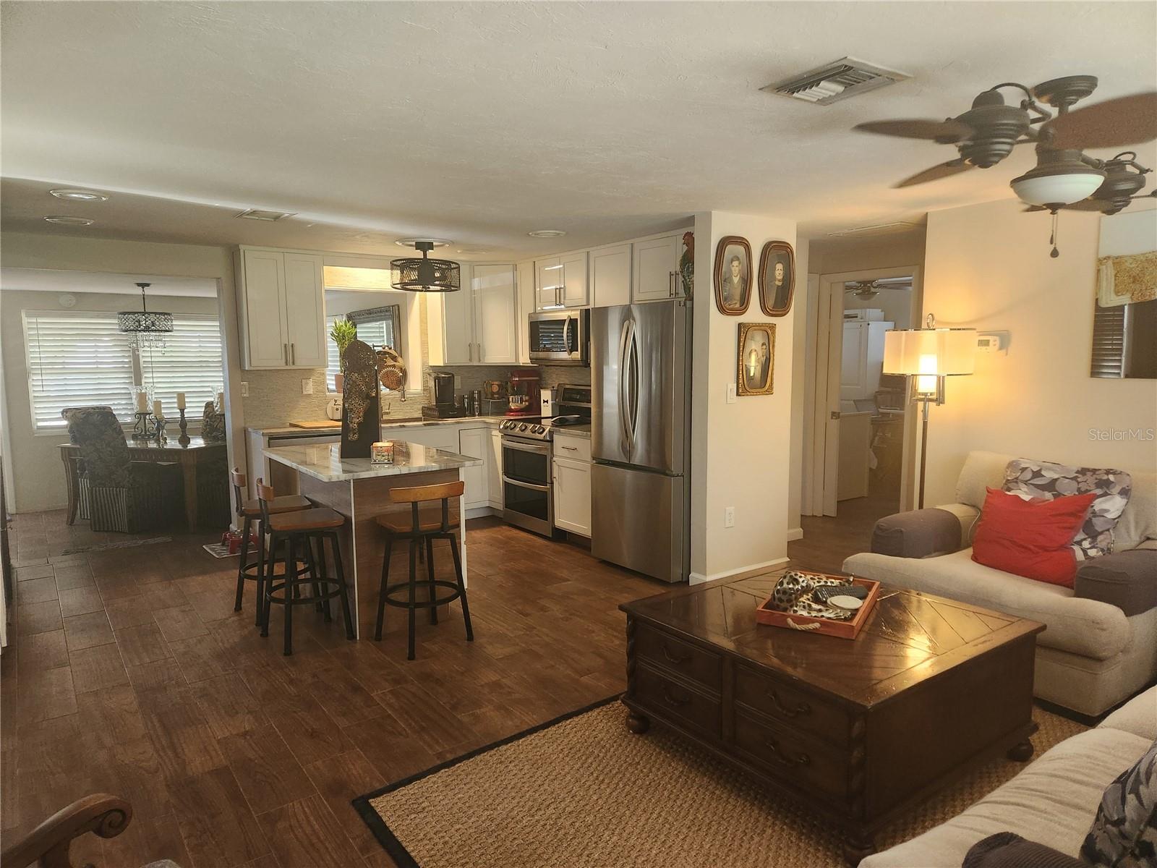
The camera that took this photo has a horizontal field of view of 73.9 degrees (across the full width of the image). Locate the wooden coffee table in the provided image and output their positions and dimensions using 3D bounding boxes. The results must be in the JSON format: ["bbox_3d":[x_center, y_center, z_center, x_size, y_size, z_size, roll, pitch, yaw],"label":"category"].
[{"bbox_3d":[0.942,0.957,3.002,1.100,0.520,1.105,-5,8,-36],"label":"wooden coffee table"}]

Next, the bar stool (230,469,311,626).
[{"bbox_3d":[-1.807,0.635,4.556,0.420,0.860,0.410,-4,7,-31],"label":"bar stool"}]

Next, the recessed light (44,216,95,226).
[{"bbox_3d":[-3.094,-1.296,4.673,0.270,0.030,0.270,-5,8,-35],"label":"recessed light"}]

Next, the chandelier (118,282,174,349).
[{"bbox_3d":[-3.666,-0.994,6.509,0.420,0.540,0.420,-5,8,-35],"label":"chandelier"}]

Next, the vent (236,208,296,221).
[{"bbox_3d":[-1.933,-1.337,4.741,0.270,0.025,0.370,-5,8,-36],"label":"vent"}]

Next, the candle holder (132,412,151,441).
[{"bbox_3d":[-4.040,-0.083,7.136,0.200,0.265,0.200,-5,7,-36],"label":"candle holder"}]

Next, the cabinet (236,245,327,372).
[{"bbox_3d":[-2.409,-1.001,6.215,0.630,0.940,0.360,-5,8,-36],"label":"cabinet"}]

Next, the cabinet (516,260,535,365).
[{"bbox_3d":[-0.350,-1.104,7.064,0.330,0.917,0.336,-5,8,-35],"label":"cabinet"}]

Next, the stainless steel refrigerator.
[{"bbox_3d":[0.591,0.029,5.454,0.760,1.830,0.845,-5,8,-36],"label":"stainless steel refrigerator"}]

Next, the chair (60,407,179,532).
[{"bbox_3d":[-3.989,0.293,6.666,0.480,1.070,0.680,1,7,11],"label":"chair"}]

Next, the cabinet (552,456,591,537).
[{"bbox_3d":[0.186,0.465,6.128,0.600,0.585,0.500,-5,8,-35],"label":"cabinet"}]

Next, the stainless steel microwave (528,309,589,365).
[{"bbox_3d":[-0.041,-0.834,6.609,0.400,0.420,0.770,-5,7,-36],"label":"stainless steel microwave"}]

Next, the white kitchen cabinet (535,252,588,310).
[{"bbox_3d":[-0.018,-1.292,6.585,0.330,0.455,0.770,-5,7,-36],"label":"white kitchen cabinet"}]

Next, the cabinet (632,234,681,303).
[{"bbox_3d":[0.794,-1.176,5.451,0.330,0.448,0.876,-5,8,-35],"label":"cabinet"}]

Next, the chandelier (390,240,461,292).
[{"bbox_3d":[-1.143,-1.270,5.757,0.520,0.370,0.520,-5,7,-36],"label":"chandelier"}]

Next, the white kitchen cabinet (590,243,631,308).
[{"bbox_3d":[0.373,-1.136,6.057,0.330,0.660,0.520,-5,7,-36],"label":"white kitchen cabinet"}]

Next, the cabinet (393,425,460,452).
[{"bbox_3d":[-1.626,0.373,6.926,0.930,0.880,0.620,-5,7,-36],"label":"cabinet"}]

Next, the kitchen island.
[{"bbox_3d":[-1.289,0.574,4.744,0.905,0.895,1.290,-5,8,-35],"label":"kitchen island"}]

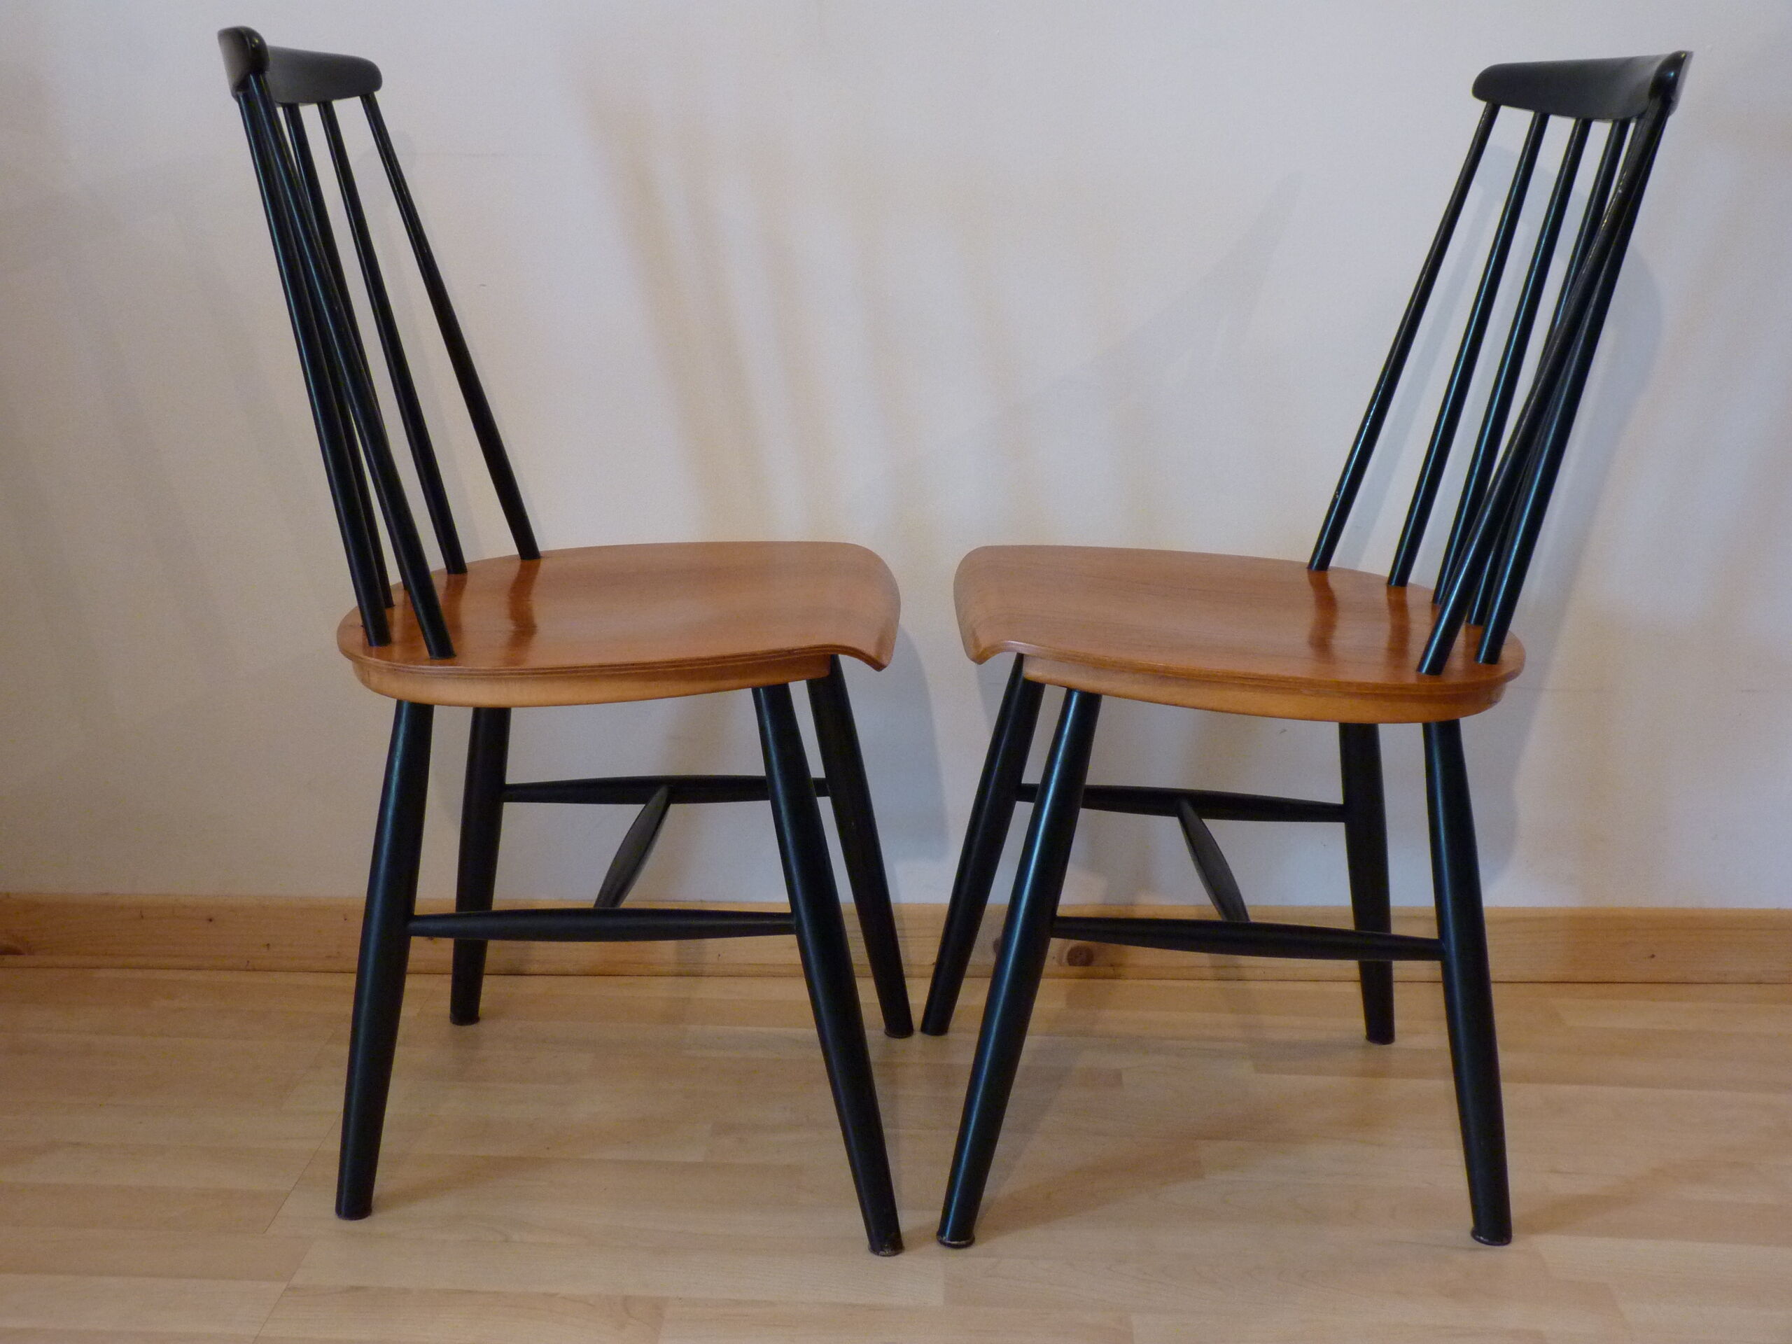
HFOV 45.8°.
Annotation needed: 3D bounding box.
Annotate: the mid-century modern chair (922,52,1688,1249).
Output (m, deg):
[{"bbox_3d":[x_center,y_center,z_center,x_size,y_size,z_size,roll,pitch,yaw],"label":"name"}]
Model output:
[{"bbox_3d":[0.294,-0.037,1.597,0.522,0.831,0.413,0,14,-1],"label":"mid-century modern chair"}]

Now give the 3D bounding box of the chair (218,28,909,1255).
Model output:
[{"bbox_3d":[-0.238,-0.046,1.604,0.507,0.831,0.413,1,14,1],"label":"chair"}]

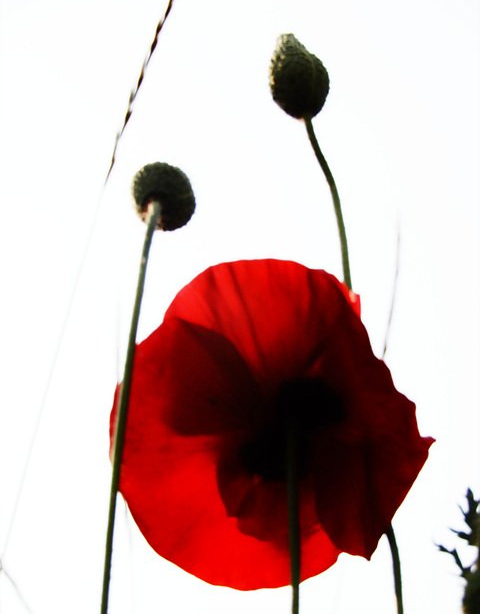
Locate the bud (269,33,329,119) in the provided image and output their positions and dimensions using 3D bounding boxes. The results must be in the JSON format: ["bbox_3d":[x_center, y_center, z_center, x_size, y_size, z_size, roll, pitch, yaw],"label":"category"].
[{"bbox_3d":[0.014,-0.055,0.730,0.014,0.022,0.014,-13,-30,0],"label":"bud"}]

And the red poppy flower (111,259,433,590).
[{"bbox_3d":[0.007,0.027,0.690,0.073,0.038,0.073,0,-69,-6],"label":"red poppy flower"}]

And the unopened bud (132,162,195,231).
[{"bbox_3d":[-0.017,-0.025,0.680,0.014,0.021,0.014,0,-69,15],"label":"unopened bud"}]

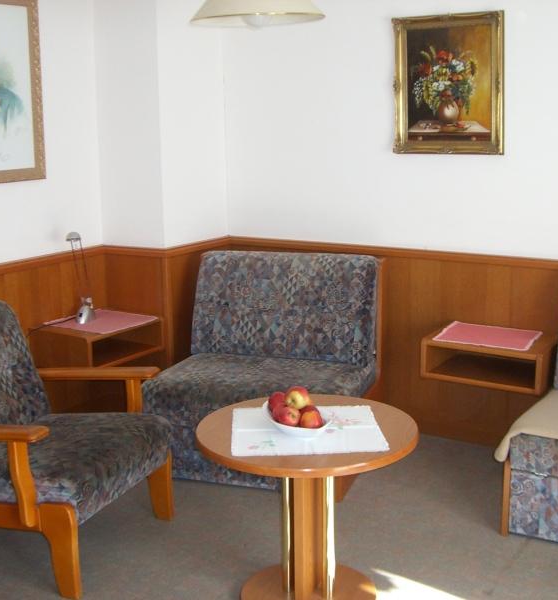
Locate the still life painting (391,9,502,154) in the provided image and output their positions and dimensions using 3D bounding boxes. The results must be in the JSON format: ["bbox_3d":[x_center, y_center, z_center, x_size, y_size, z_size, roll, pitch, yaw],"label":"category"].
[{"bbox_3d":[0.749,-0.955,3.890,0.525,0.610,0.040,6,14,32],"label":"still life painting"}]

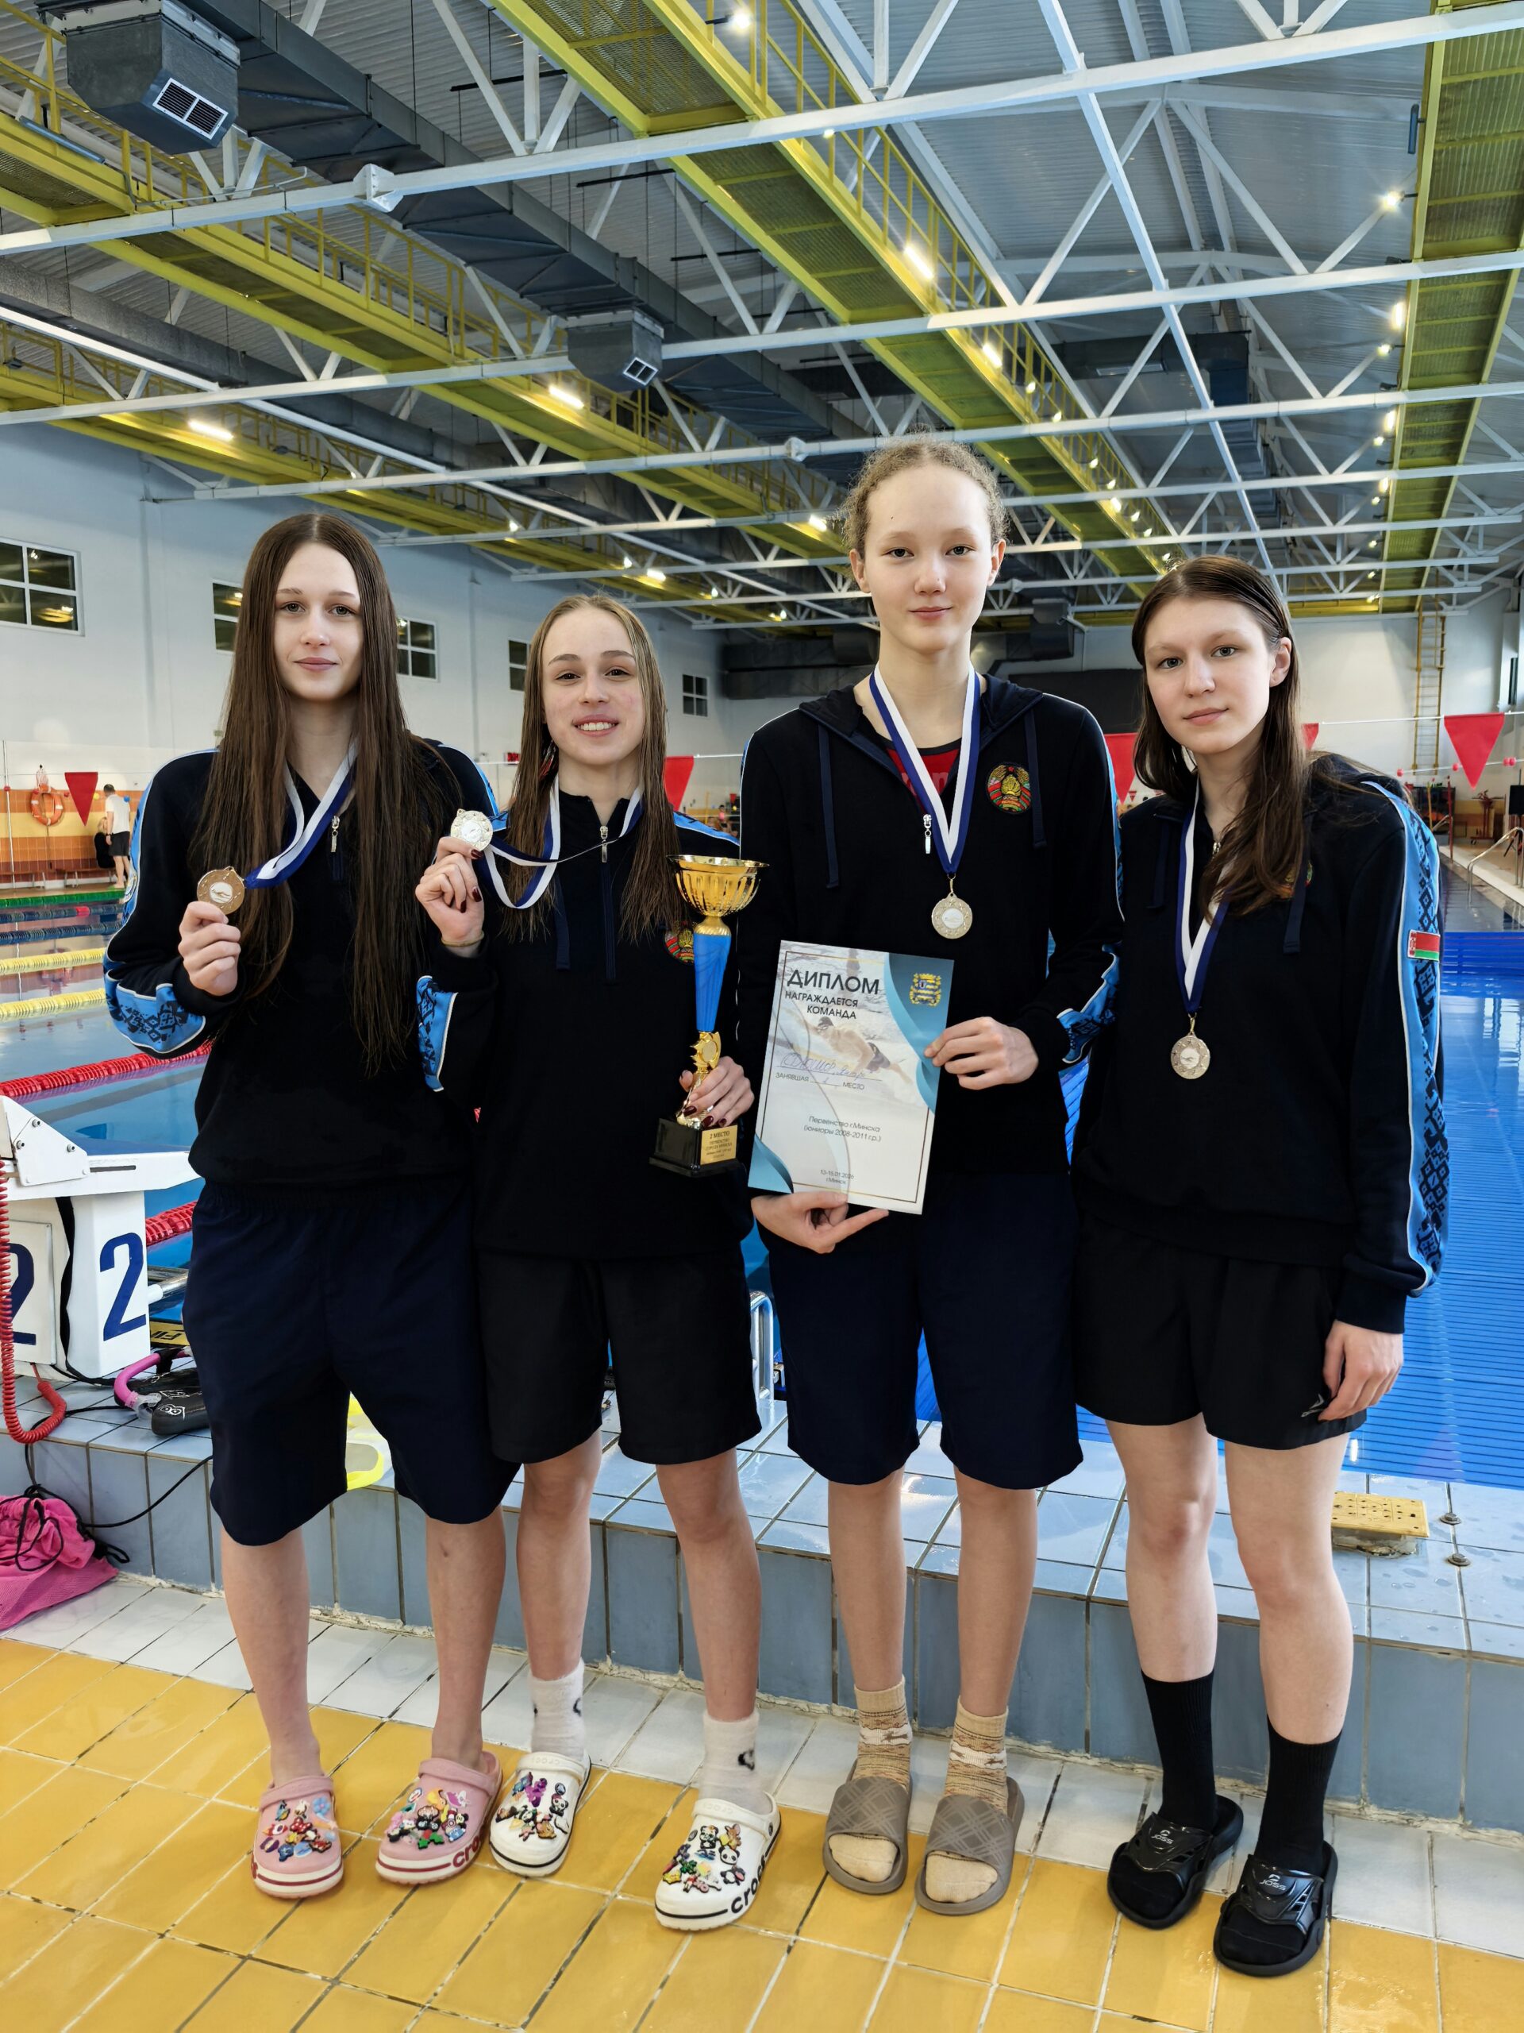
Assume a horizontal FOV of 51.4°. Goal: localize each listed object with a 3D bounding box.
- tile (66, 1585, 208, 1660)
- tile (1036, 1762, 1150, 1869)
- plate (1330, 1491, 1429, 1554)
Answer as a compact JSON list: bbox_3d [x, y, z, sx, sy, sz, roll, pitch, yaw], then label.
[{"bbox_3d":[-1.070,1.059,2.755,0.120,0.010,0.244,2,8,19],"label":"tile"},{"bbox_3d":[0.463,1.120,2.224,0.120,0.010,0.237,2,7,19],"label":"tile"},{"bbox_3d":[0.975,0.806,2.524,0.150,0.036,0.140,2,7,19],"label":"plate"}]

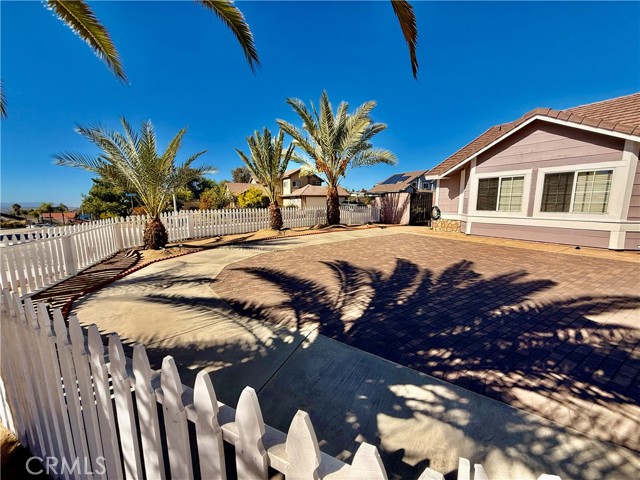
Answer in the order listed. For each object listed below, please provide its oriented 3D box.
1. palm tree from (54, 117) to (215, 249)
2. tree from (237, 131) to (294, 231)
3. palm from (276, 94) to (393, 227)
[{"bbox_3d":[-4.575,-1.445,6.814,3.370,3.420,3.270,-5,10,-33],"label":"palm tree"},{"bbox_3d":[-2.223,-2.480,10.858,2.440,4.180,2.370,-2,8,-11],"label":"tree"},{"bbox_3d":[0.698,-3.911,12.674,5.720,6.360,5.540,0,8,3],"label":"palm"}]

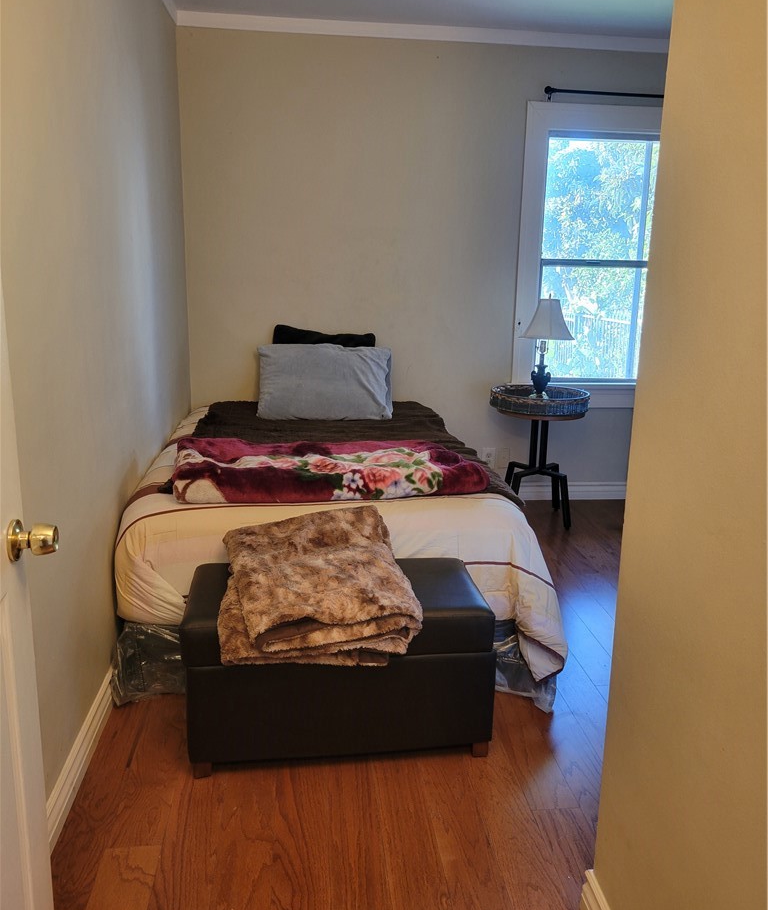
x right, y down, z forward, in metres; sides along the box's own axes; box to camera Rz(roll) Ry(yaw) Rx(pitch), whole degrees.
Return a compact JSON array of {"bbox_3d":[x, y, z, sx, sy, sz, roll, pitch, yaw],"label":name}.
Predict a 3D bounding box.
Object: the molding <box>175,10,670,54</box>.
[{"bbox_3d":[0.333,-2.169,3.945,2.700,0.075,0.050,0,13,-6],"label":"molding"}]

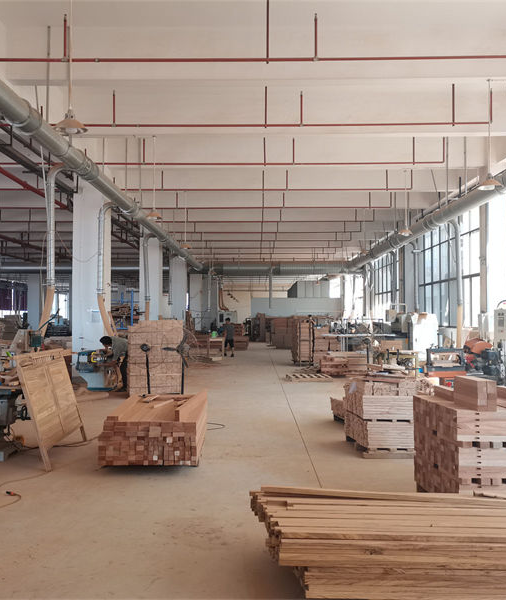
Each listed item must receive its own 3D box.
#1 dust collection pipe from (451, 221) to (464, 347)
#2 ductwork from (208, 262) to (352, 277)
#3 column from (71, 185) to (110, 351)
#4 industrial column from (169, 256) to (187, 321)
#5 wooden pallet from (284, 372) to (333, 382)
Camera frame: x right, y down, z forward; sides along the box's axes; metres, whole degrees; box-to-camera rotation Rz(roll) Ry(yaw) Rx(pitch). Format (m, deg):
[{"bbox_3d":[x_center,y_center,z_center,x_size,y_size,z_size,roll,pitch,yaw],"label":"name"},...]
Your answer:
[{"bbox_3d":[5.937,-0.481,17.394,0.330,3.770,0.180,0,-2,0],"label":"dust collection pipe"},{"bbox_3d":[1.630,-1.891,36.070,8.700,0.780,0.780,0,-2,0],"label":"ductwork"},{"bbox_3d":[-4.260,-0.483,16.045,0.800,5.320,0.800,0,-2,0],"label":"column"},{"bbox_3d":[-4.171,0.079,33.836,0.800,5.320,0.800,0,-2,0],"label":"industrial column"},{"bbox_3d":[1.511,2.119,16.234,1.120,0.130,1.050,0,-2,-7],"label":"wooden pallet"}]

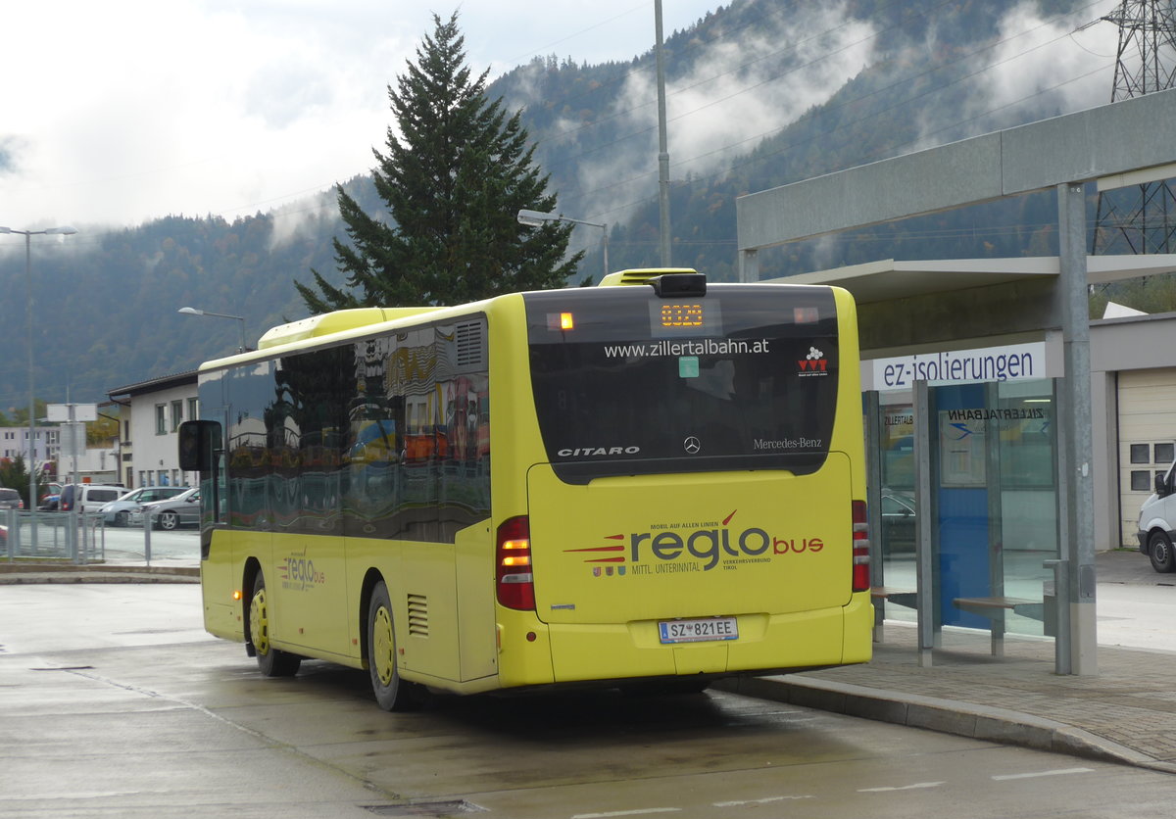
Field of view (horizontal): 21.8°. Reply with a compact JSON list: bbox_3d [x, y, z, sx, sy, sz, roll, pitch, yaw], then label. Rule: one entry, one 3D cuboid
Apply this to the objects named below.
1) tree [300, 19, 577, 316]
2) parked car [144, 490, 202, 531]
[{"bbox_3d":[-4.410,-4.100,92.000,9.400,15.700,9.400,-1,-1,0],"label":"tree"},{"bbox_3d":[-13.920,3.545,109.500,4.500,1.490,1.800,-1,-1,-26],"label":"parked car"}]

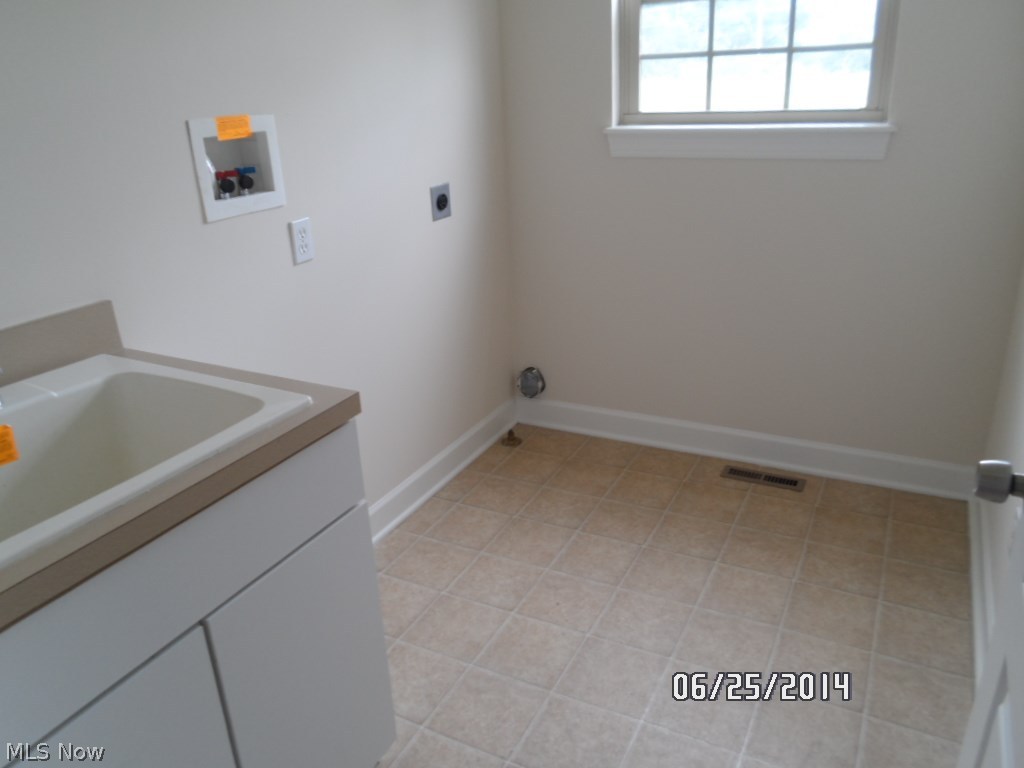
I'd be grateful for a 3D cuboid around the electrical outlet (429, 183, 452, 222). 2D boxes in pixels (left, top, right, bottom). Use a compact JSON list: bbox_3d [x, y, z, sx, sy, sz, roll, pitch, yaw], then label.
[{"bbox_3d":[-0.246,-0.628,2.560,0.009,0.115,0.114,8,24,27],"label":"electrical outlet"}]

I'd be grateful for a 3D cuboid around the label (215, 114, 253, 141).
[{"bbox_3d":[-0.653,-0.603,1.737,0.004,0.052,0.105,8,24,27],"label":"label"}]

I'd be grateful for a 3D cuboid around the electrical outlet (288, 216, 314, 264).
[{"bbox_3d":[-0.565,-0.386,1.994,0.009,0.115,0.071,8,24,27],"label":"electrical outlet"}]

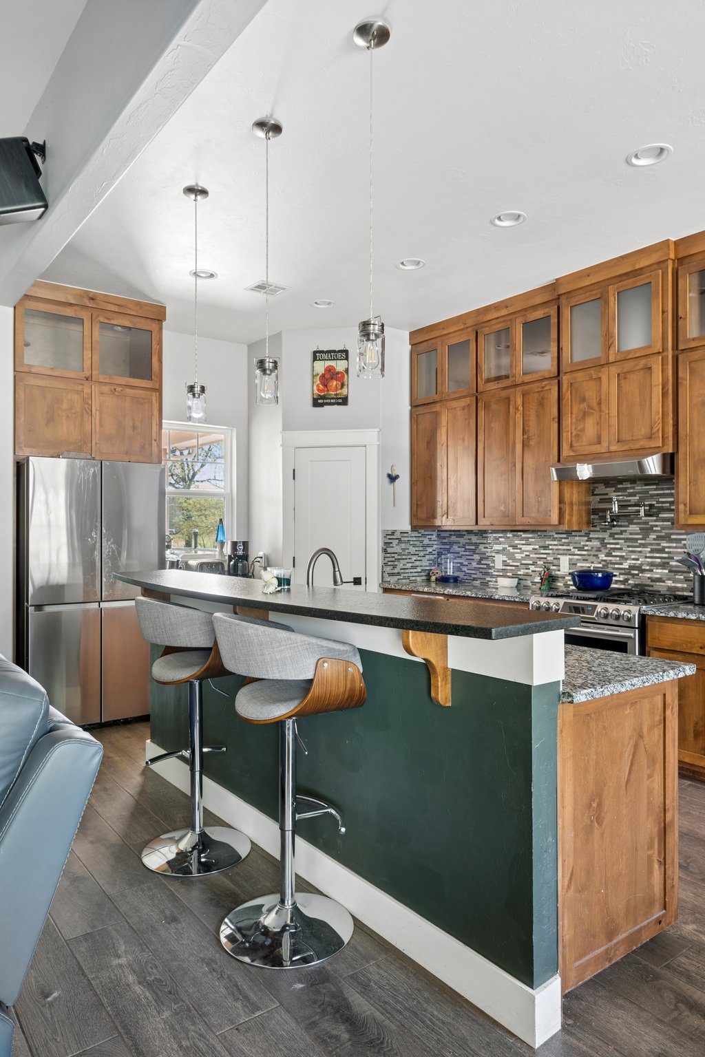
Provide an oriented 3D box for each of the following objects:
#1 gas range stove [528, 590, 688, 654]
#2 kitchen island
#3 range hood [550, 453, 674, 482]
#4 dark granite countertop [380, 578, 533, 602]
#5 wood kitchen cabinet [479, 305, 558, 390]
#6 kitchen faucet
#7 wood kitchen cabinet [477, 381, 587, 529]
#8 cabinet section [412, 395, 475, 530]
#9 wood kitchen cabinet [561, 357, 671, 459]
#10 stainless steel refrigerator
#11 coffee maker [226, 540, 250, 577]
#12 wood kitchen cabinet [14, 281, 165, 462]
[{"bbox_3d":[1.657,0.890,4.359,0.695,0.960,0.765,0,0,-38],"label":"gas range stove"},{"bbox_3d":[-0.198,0.812,3.056,1.173,1.115,2.907,0,0,-38],"label":"kitchen island"},{"bbox_3d":[1.737,-0.383,4.390,0.560,0.135,0.765,0,0,-38],"label":"range hood"},{"bbox_3d":[0.979,0.473,5.289,0.650,0.035,1.515,0,0,-38],"label":"dark granite countertop"},{"bbox_3d":[1.335,-1.320,5.084,0.340,0.520,0.775,0,0,-38],"label":"wood kitchen cabinet"},{"bbox_3d":[-0.140,0.272,3.207,0.215,0.369,0.060,0,0,-38],"label":"kitchen faucet"},{"bbox_3d":[1.343,-0.526,5.074,0.340,1.058,0.800,0,0,-38],"label":"wood kitchen cabinet"},{"bbox_3d":[0.846,-0.495,5.551,0.325,1.018,0.741,0,0,-38],"label":"cabinet section"},{"bbox_3d":[1.803,-0.748,4.428,0.410,0.595,0.765,0,0,-38],"label":"wood kitchen cabinet"},{"bbox_3d":[-1.939,0.455,4.892,0.900,1.830,0.740,0,0,-38],"label":"stainless steel refrigerator"},{"bbox_3d":[-0.986,0.283,5.775,0.178,0.347,0.220,0,0,-27],"label":"coffee maker"},{"bbox_3d":[-2.001,-1.081,5.015,1.025,1.189,0.550,0,0,-38],"label":"wood kitchen cabinet"}]

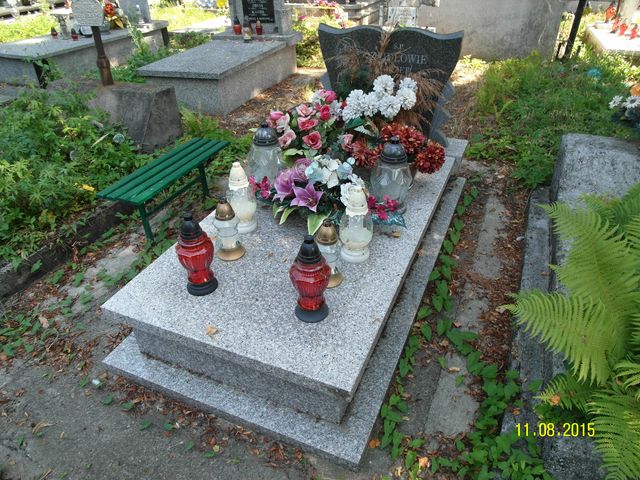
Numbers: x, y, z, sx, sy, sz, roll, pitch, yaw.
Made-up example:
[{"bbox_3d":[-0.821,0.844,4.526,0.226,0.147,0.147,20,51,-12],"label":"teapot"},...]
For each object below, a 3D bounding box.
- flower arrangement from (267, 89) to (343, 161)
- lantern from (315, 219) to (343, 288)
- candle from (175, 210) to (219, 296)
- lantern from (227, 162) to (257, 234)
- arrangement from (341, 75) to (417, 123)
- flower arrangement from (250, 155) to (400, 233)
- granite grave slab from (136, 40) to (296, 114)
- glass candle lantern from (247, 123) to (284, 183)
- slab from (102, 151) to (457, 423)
[{"bbox_3d":[-0.052,-0.503,2.212,0.338,0.400,0.306,12,37,21],"label":"flower arrangement"},{"bbox_3d":[0.035,0.051,1.632,0.111,0.263,0.111,-2,35,2],"label":"lantern"},{"bbox_3d":[-0.439,0.041,1.558,0.136,0.311,0.136,12,37,21],"label":"candle"},{"bbox_3d":[-0.348,-0.189,1.958,0.117,0.323,0.117,-2,35,2],"label":"lantern"},{"bbox_3d":[0.291,-0.722,2.277,0.416,0.208,0.238,12,38,21],"label":"arrangement"},{"bbox_3d":[0.003,-0.236,2.045,0.693,0.267,0.366,12,38,21],"label":"flower arrangement"},{"bbox_3d":[-1.045,-1.875,4.937,0.950,0.369,1.594,12,37,21],"label":"granite grave slab"},{"bbox_3d":[-0.278,-0.428,2.281,0.186,0.342,0.186,-2,35,2],"label":"glass candle lantern"},{"bbox_3d":[-0.001,-0.011,2.108,0.942,0.260,1.688,12,37,21],"label":"slab"}]

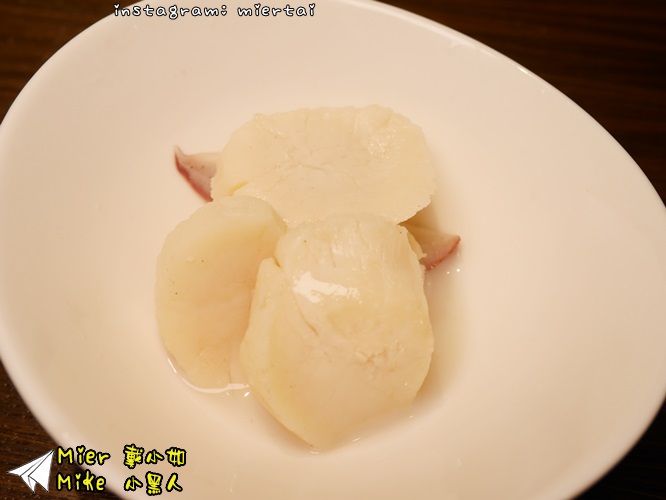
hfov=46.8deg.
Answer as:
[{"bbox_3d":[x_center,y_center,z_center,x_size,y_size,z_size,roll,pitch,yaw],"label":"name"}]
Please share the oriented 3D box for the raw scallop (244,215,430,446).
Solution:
[{"bbox_3d":[0.001,0.018,0.176,0.043,0.018,0.051,1,76,-3],"label":"raw scallop"}]

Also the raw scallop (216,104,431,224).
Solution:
[{"bbox_3d":[-0.002,-0.020,0.196,0.056,0.013,0.044,1,52,-1],"label":"raw scallop"}]

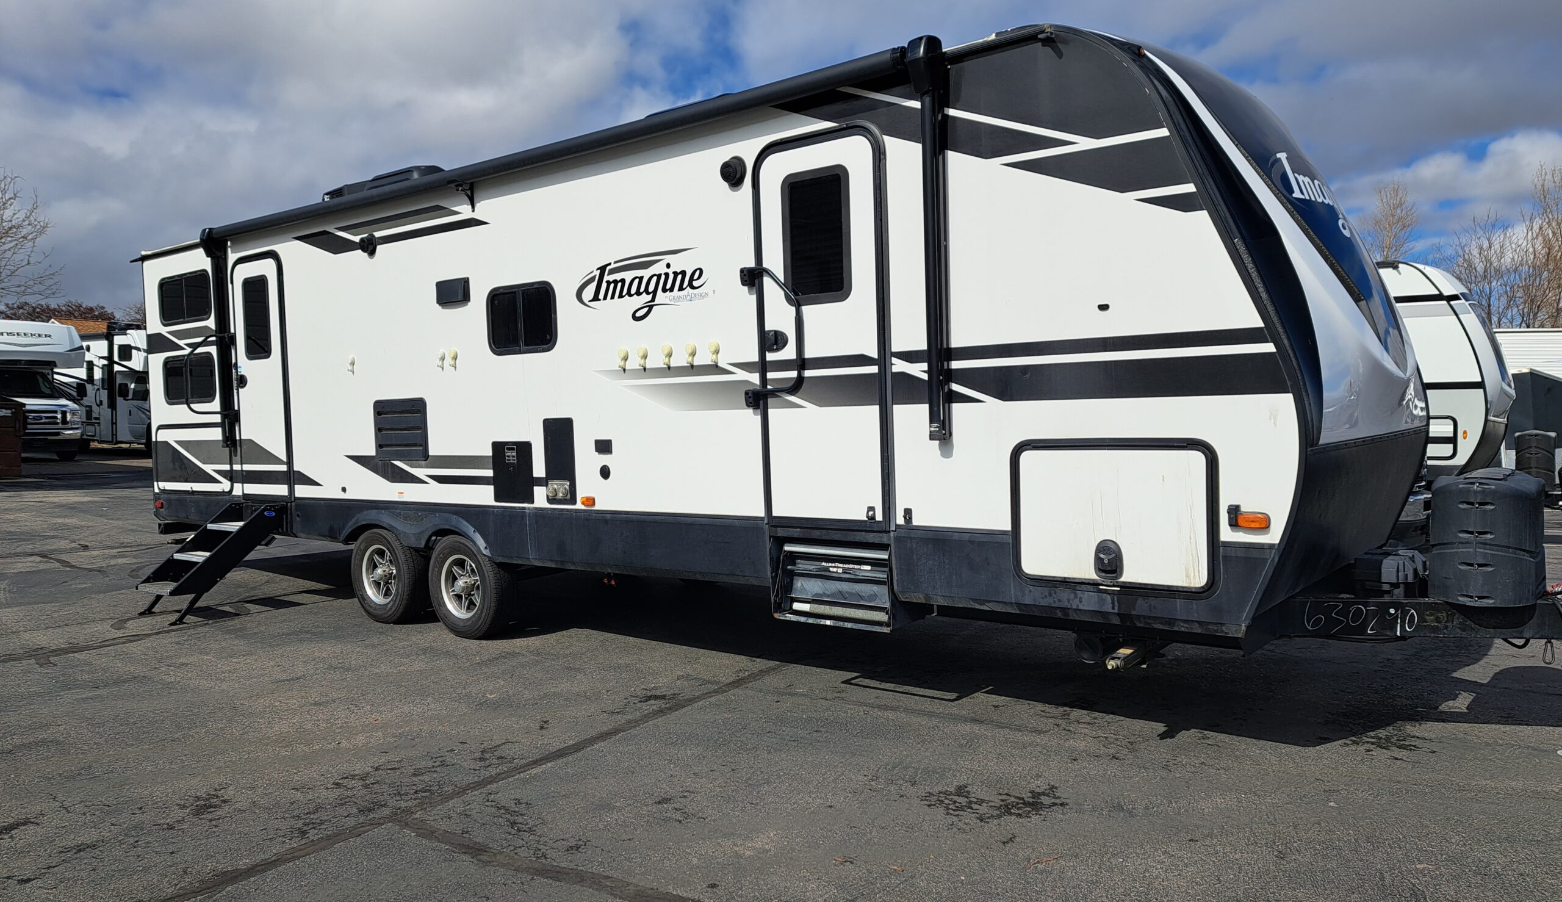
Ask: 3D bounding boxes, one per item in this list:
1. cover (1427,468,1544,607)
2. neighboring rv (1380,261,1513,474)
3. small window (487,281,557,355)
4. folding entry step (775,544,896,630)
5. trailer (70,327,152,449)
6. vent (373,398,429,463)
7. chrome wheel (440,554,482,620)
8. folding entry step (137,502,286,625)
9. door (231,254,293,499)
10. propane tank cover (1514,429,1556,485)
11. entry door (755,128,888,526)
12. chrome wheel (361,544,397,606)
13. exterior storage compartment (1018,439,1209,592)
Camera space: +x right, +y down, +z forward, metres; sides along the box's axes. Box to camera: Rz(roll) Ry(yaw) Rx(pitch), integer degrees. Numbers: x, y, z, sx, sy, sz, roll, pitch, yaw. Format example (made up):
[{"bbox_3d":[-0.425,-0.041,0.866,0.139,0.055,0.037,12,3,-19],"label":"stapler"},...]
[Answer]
[{"bbox_3d":[3.059,0.347,4.688,0.390,0.550,0.660,0,3,37],"label":"cover"},{"bbox_3d":[4.923,-0.647,13.124,8.000,2.900,2.450,0,3,37],"label":"neighboring rv"},{"bbox_3d":[-1.576,-0.804,6.570,0.644,0.413,0.060,0,3,37],"label":"small window"},{"bbox_3d":[0.345,0.646,5.417,0.720,0.410,0.380,0,3,37],"label":"folding entry step"},{"bbox_3d":[-16.500,-1.580,28.200,7.600,3.300,2.500,2,3,37],"label":"trailer"},{"bbox_3d":[-2.592,-0.141,7.385,0.615,0.425,0.040,0,3,37],"label":"vent"},{"bbox_3d":[-2.148,0.914,7.278,0.420,0.420,0.170,0,3,37],"label":"chrome wheel"},{"bbox_3d":[-4.309,0.823,8.187,0.570,0.800,0.880,0,3,37],"label":"folding entry step"},{"bbox_3d":[-4.052,-0.555,8.464,0.770,1.890,0.070,0,3,37],"label":"door"},{"bbox_3d":[7.619,0.104,10.940,0.370,0.600,0.650,0,3,37],"label":"propane tank cover"},{"bbox_3d":[0.196,-0.575,5.251,0.770,1.890,0.070,0,3,37],"label":"entry door"},{"bbox_3d":[-2.911,0.898,7.854,0.420,0.420,0.170,0,3,37],"label":"chrome wheel"},{"bbox_3d":[1.338,0.266,4.441,0.851,0.618,0.080,0,3,37],"label":"exterior storage compartment"}]

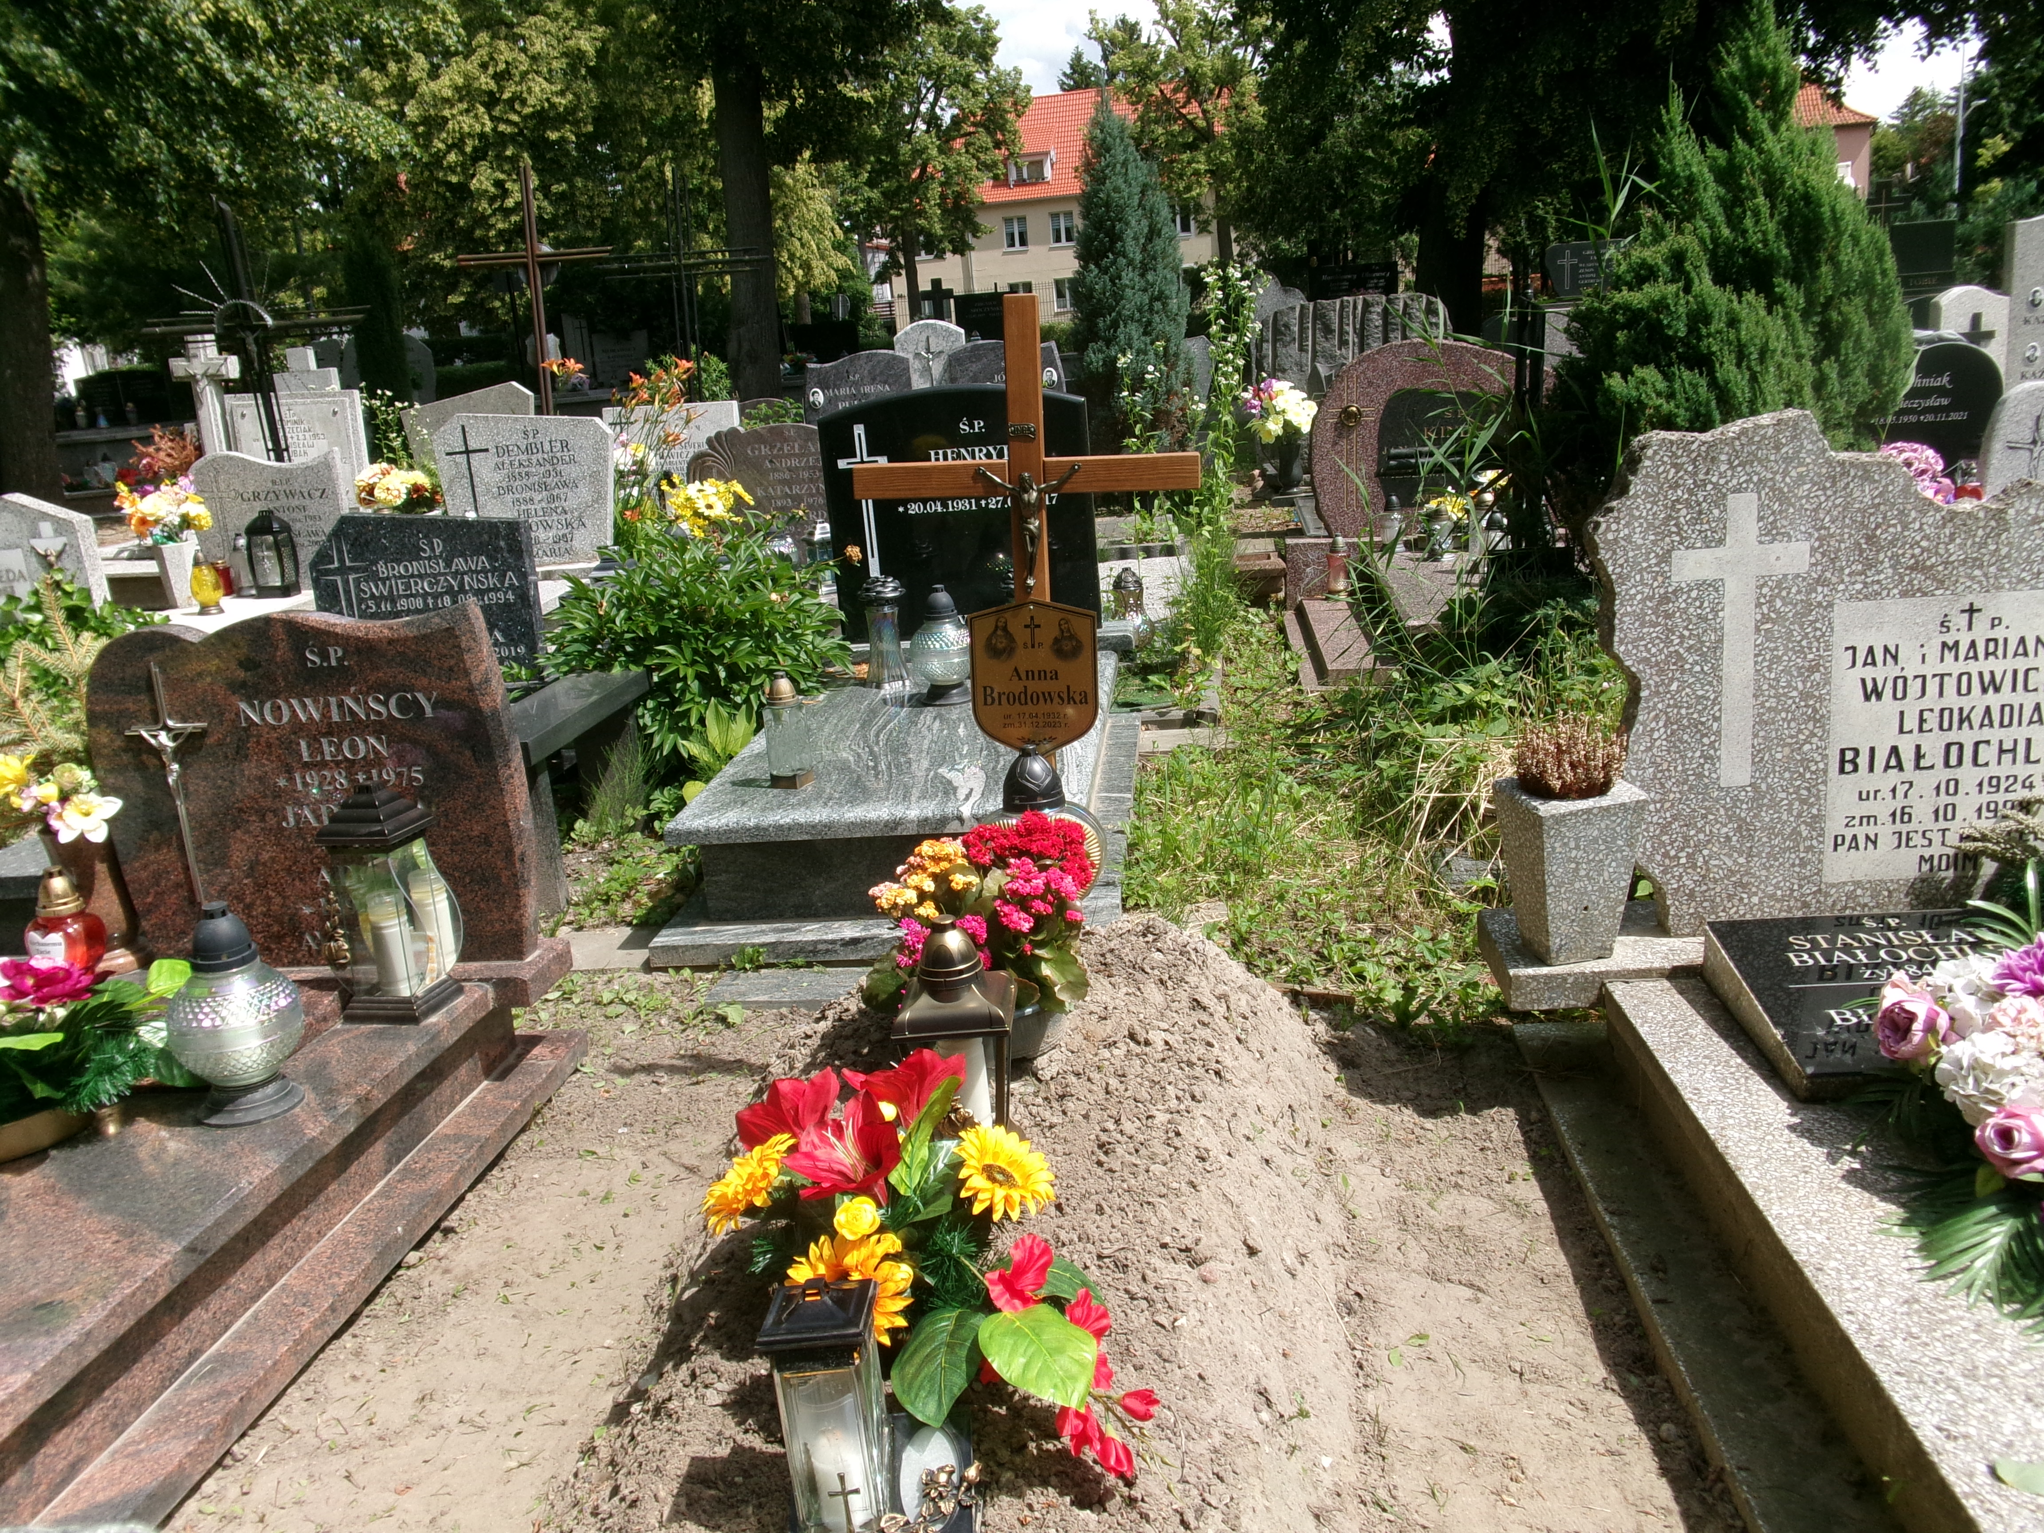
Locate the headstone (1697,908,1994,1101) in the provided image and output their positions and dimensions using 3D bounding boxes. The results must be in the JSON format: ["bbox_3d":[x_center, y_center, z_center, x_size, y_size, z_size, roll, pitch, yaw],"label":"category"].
[{"bbox_3d":[1.403,0.346,2.480,0.580,0.090,0.520,-3,13,7],"label":"headstone"}]

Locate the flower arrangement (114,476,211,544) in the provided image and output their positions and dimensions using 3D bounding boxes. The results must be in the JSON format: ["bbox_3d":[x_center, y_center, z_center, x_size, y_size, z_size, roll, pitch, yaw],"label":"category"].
[{"bbox_3d":[-4.080,-1.217,7.853,0.390,0.300,0.350,-3,14,6],"label":"flower arrangement"}]

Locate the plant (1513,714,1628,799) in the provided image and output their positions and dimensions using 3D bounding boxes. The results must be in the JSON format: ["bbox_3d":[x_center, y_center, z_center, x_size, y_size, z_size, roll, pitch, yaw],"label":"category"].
[{"bbox_3d":[0.986,-0.016,2.964,0.200,0.155,0.200,-3,13,7],"label":"plant"}]

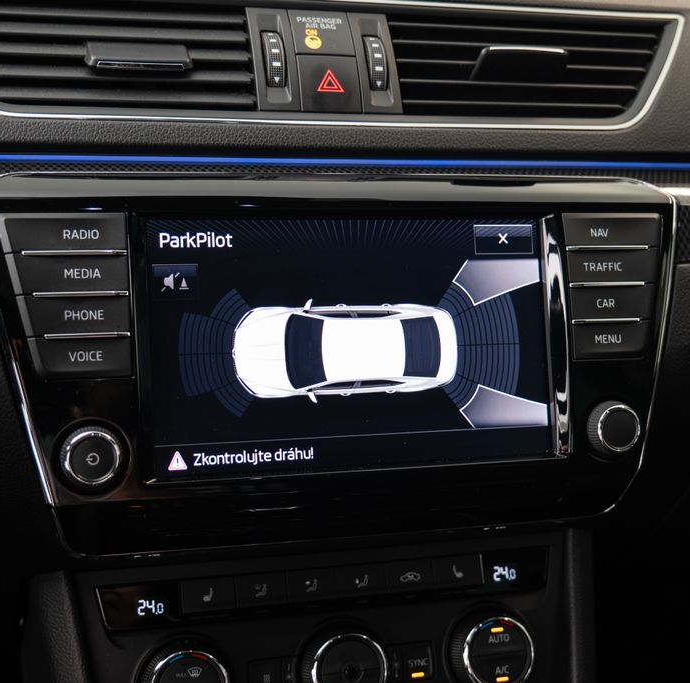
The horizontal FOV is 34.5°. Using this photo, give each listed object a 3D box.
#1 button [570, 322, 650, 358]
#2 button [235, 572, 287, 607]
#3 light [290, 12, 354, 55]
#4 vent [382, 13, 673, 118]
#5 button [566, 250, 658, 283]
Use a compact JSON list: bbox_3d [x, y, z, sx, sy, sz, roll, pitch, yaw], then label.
[{"bbox_3d":[0.118,0.000,0.497,0.040,0.017,0.009,-2,-3,-17],"label":"button"},{"bbox_3d":[-0.038,0.112,0.501,0.023,0.014,0.010,-2,-15,-17],"label":"button"},{"bbox_3d":[-0.012,-0.139,0.512,0.028,0.025,0.010,-2,-23,-17],"label":"light"},{"bbox_3d":[0.092,-0.128,0.540,0.149,0.055,0.030,-3,-16,-14],"label":"vent"},{"bbox_3d":[0.119,-0.033,0.500,0.045,0.016,0.009,-2,-3,-17],"label":"button"}]

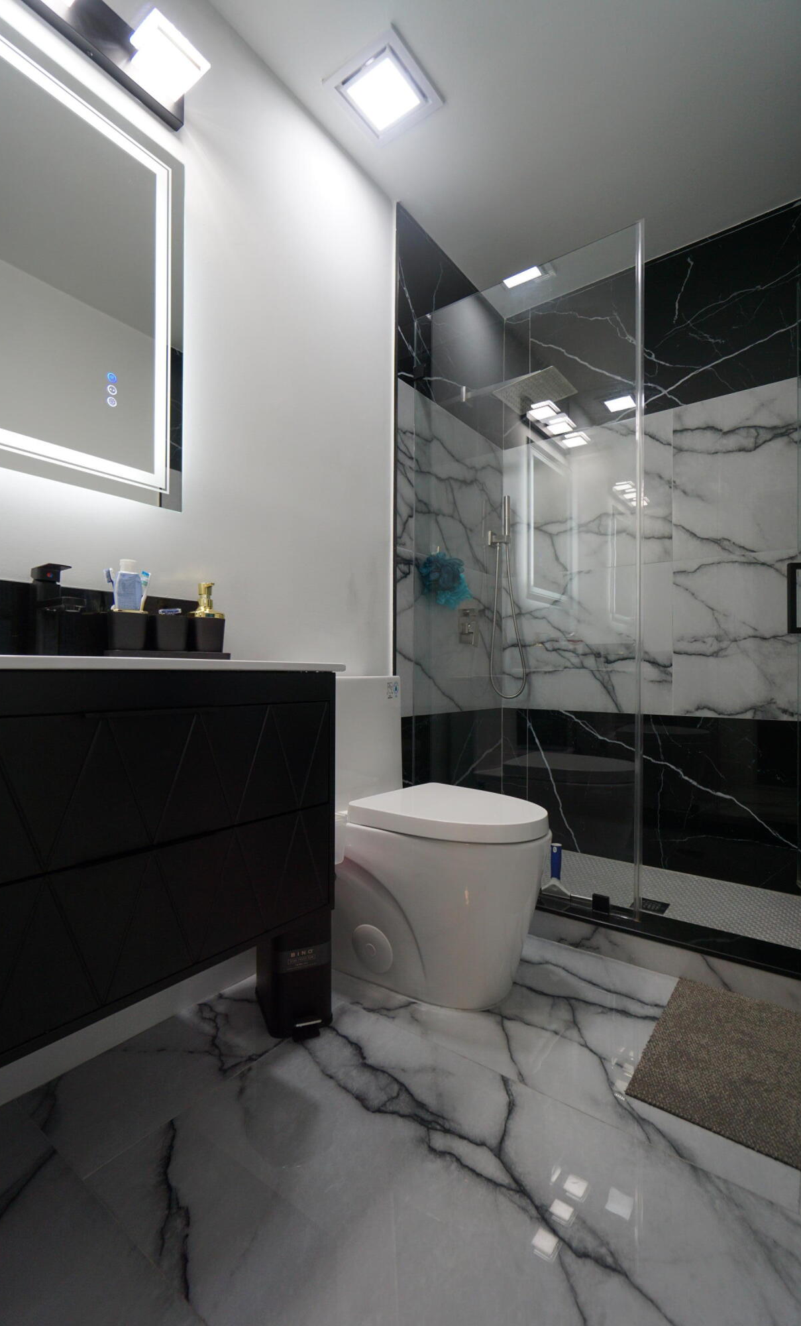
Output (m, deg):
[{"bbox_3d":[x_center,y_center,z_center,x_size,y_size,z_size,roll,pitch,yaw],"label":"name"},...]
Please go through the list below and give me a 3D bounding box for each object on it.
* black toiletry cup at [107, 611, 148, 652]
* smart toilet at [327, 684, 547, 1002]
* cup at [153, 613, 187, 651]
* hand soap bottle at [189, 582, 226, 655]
[{"bbox_3d":[-0.556,-0.063,1.122,0.067,0.079,0.067,1,-1,-39],"label":"black toiletry cup"},{"bbox_3d":[0.085,0.436,1.516,0.680,0.785,0.392,0,-1,38],"label":"smart toilet"},{"bbox_3d":[-0.492,-0.061,1.173,0.067,0.078,0.067,1,-1,-39],"label":"cup"},{"bbox_3d":[-0.429,-0.100,1.224,0.067,0.159,0.070,2,-1,-45],"label":"hand soap bottle"}]

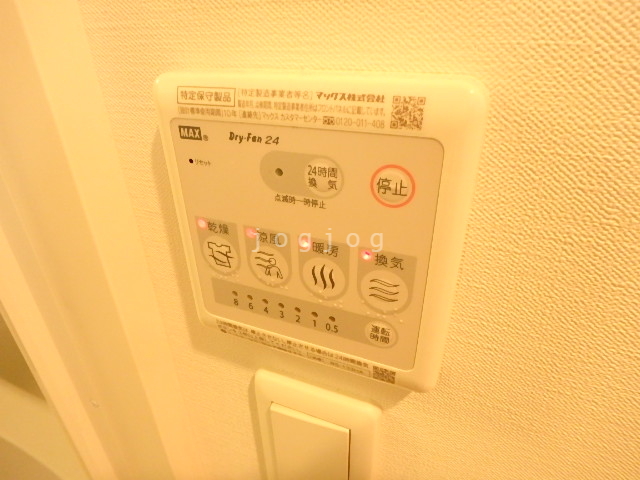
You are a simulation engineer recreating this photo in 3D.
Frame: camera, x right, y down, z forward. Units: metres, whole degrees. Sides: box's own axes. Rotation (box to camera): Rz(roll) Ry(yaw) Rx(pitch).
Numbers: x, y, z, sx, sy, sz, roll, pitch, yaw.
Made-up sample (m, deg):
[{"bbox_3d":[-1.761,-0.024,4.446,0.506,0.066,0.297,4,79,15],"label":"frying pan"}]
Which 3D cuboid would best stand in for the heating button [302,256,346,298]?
[{"bbox_3d":[0.001,0.014,0.148,0.017,0.017,0.003,11,29,21],"label":"heating button"}]

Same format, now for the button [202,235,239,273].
[{"bbox_3d":[-0.042,0.006,0.165,0.017,0.017,0.003,11,29,21],"label":"button"}]

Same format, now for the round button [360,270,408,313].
[{"bbox_3d":[0.023,0.019,0.140,0.017,0.017,0.003,11,29,21],"label":"round button"}]

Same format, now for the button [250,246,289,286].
[{"bbox_3d":[-0.021,0.011,0.159,0.018,0.018,0.004,10,29,20],"label":"button"}]

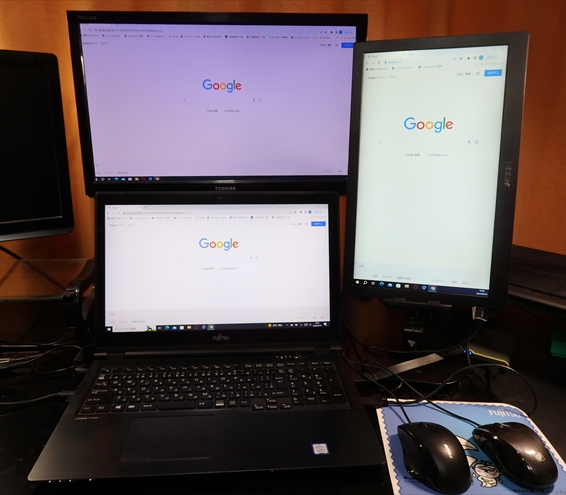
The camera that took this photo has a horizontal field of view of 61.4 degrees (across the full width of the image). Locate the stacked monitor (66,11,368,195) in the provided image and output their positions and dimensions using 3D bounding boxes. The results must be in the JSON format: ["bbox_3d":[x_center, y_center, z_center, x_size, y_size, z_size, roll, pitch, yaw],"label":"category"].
[{"bbox_3d":[-0.110,-0.258,0.886,0.515,0.316,0.050,-1,15,-3],"label":"stacked monitor"}]

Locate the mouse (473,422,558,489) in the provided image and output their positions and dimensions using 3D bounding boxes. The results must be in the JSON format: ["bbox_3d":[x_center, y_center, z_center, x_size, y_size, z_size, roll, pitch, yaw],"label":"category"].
[{"bbox_3d":[0.277,0.233,0.563,0.061,0.038,0.102,-3,18,-12],"label":"mouse"}]

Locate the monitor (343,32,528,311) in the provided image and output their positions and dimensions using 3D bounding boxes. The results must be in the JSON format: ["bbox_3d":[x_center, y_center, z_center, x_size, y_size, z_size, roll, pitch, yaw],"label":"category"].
[{"bbox_3d":[0.210,-0.105,0.690,0.235,0.372,0.012,4,6,17],"label":"monitor"}]

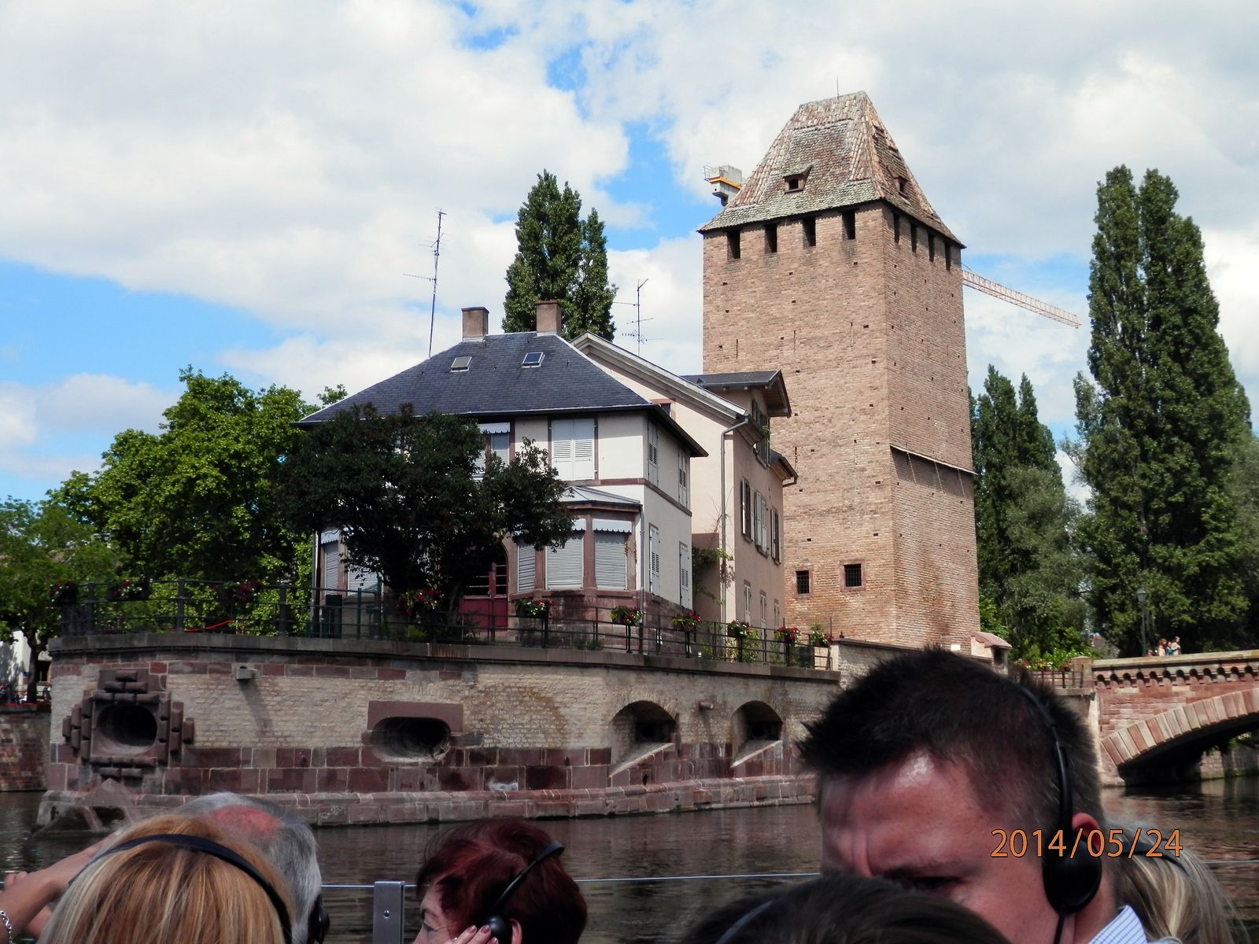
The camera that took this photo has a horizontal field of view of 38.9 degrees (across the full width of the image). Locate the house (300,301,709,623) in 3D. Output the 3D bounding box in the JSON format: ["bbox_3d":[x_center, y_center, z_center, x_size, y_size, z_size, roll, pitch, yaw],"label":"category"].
[{"bbox_3d":[-3.588,0.371,53.942,10.700,11.200,8.600,-2,-9,12],"label":"house"}]

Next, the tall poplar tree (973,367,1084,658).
[{"bbox_3d":[25.071,4.172,110.668,7.400,21.561,7.000,-2,-9,13],"label":"tall poplar tree"}]

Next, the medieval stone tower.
[{"bbox_3d":[8.719,-3.480,74.772,8.450,25.533,8.450,-6,-11,32],"label":"medieval stone tower"}]

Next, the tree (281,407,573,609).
[{"bbox_3d":[-5.324,1.517,46.125,7.400,6.535,6.200,1,-9,-7],"label":"tree"}]

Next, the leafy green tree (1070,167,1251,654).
[{"bbox_3d":[27.673,-2.109,91.406,9.000,27.983,8.200,-3,-9,17],"label":"leafy green tree"}]

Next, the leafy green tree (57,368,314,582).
[{"bbox_3d":[-14.536,1.672,58.963,9.200,10.295,8.800,2,-9,-14],"label":"leafy green tree"}]

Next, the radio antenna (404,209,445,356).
[{"bbox_3d":[-6.427,-5.890,55.586,1.200,4.800,0.900,3,-9,0],"label":"radio antenna"}]

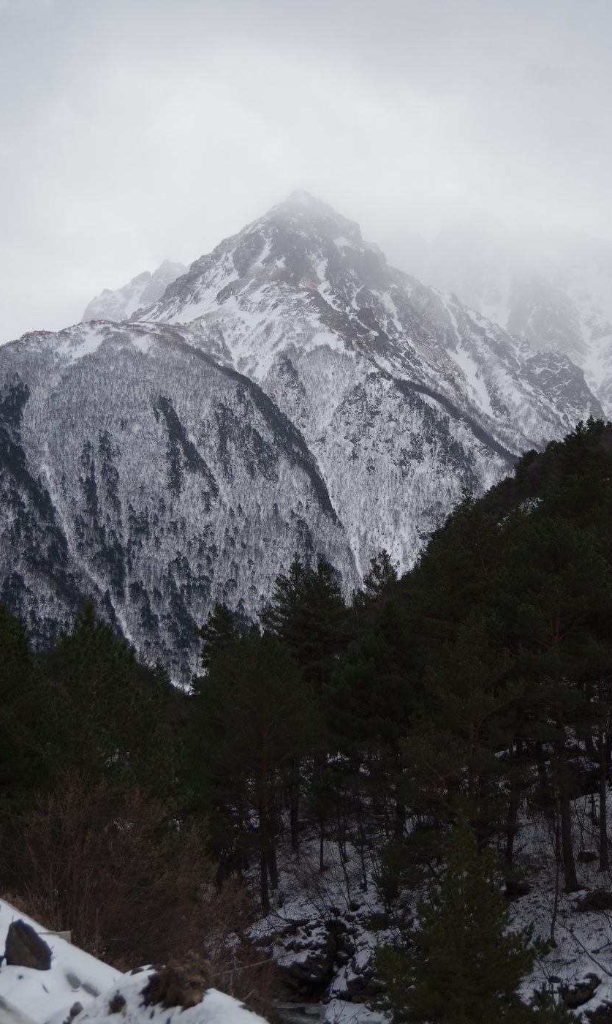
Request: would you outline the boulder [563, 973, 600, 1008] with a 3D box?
[{"bbox_3d":[7.837,13.580,37.092,1.060,0.760,0.880,-2,-8,11],"label":"boulder"}]

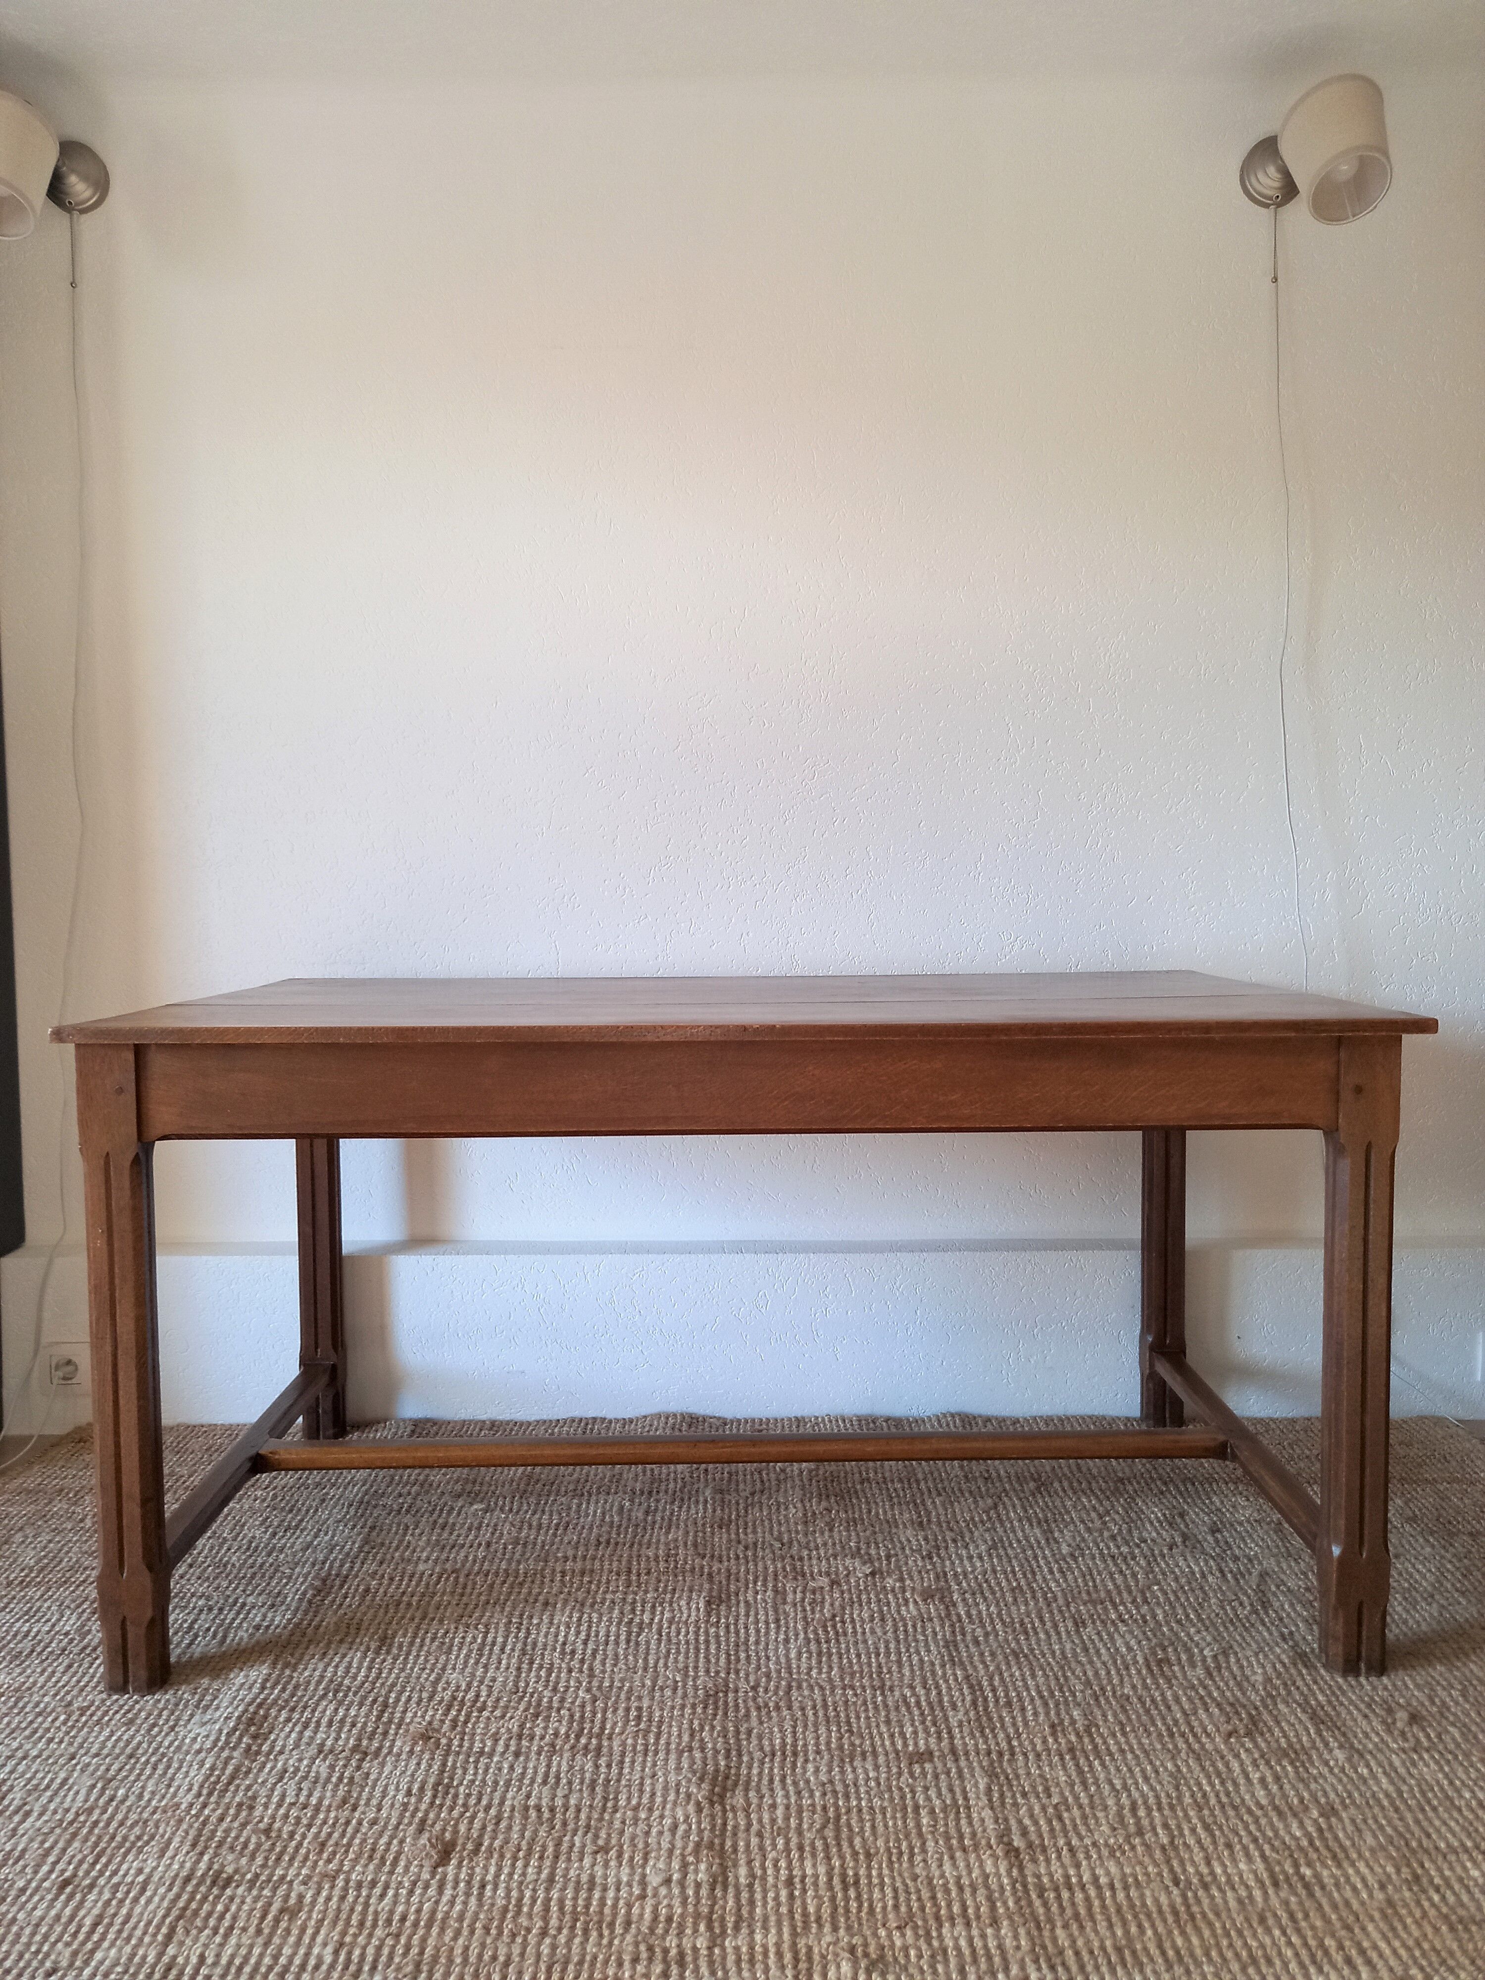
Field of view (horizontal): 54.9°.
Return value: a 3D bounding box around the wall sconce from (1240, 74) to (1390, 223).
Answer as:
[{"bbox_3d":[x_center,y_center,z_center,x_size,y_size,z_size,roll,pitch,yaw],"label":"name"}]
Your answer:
[{"bbox_3d":[0.903,-1.298,2.248,0.156,0.240,0.310,0,4,0],"label":"wall sconce"}]

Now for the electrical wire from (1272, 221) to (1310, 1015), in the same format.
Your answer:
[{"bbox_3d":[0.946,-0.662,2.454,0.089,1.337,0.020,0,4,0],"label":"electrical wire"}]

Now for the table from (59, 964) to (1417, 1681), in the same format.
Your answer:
[{"bbox_3d":[0.002,0.392,2.051,1.549,0.774,0.858,0,4,0],"label":"table"}]

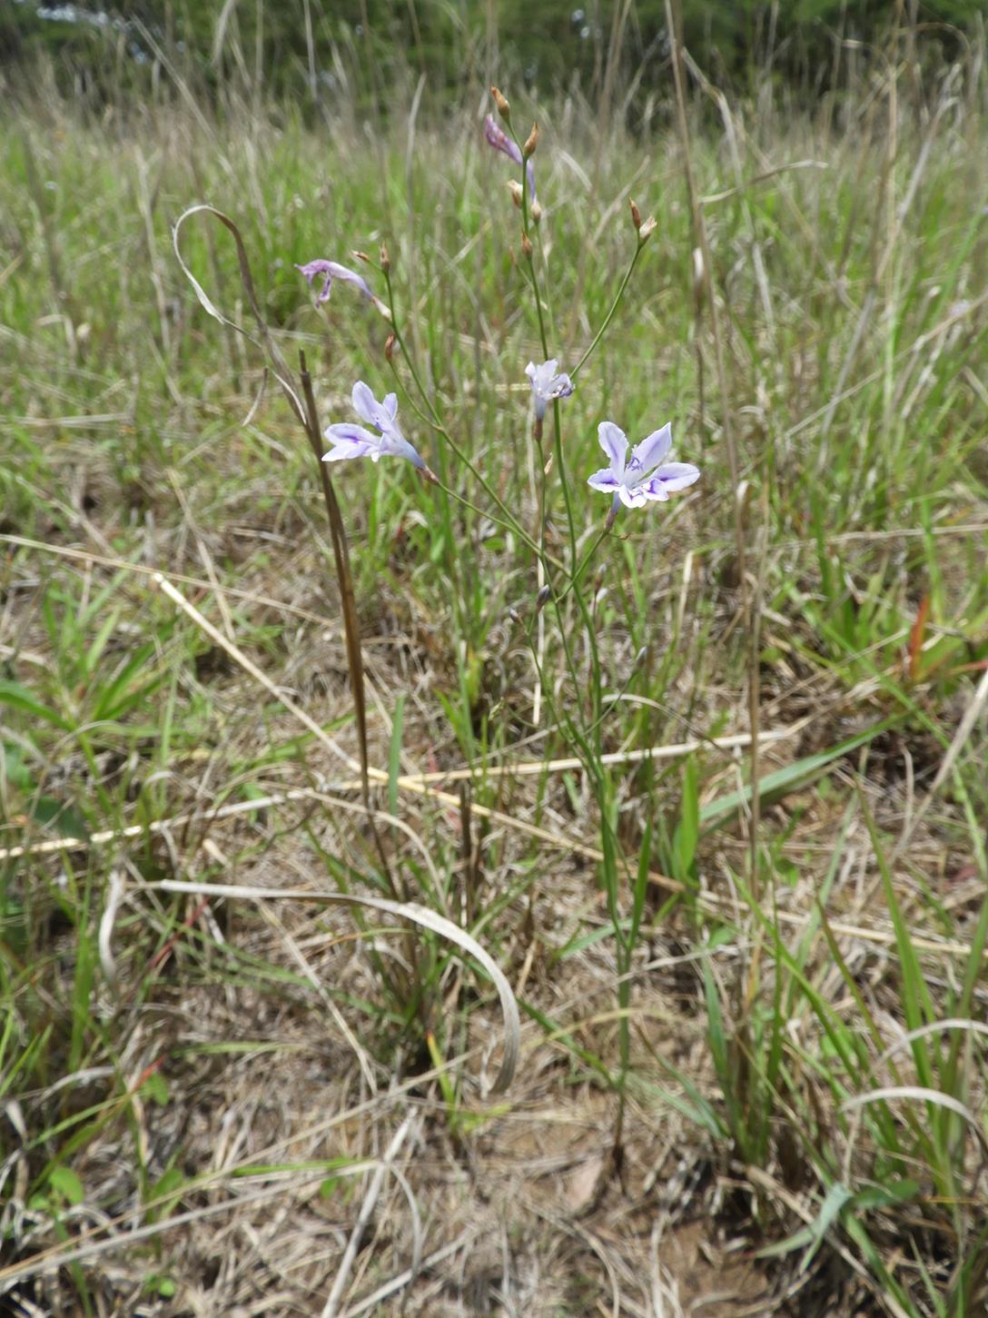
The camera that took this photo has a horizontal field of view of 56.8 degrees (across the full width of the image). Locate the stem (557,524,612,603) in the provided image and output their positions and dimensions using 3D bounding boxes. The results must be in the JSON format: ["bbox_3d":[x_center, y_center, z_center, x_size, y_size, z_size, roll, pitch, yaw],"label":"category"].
[{"bbox_3d":[0.024,-0.025,0.241,0.015,0.019,0.008,0,31,0],"label":"stem"}]

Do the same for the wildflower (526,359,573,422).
[{"bbox_3d":[0.015,-0.072,0.245,0.013,0.014,0.011,-14,34,-21],"label":"wildflower"}]

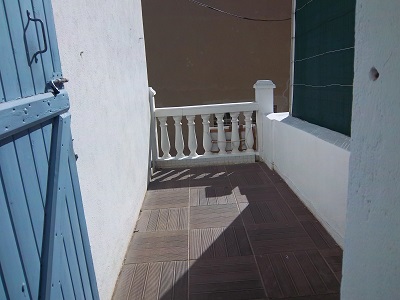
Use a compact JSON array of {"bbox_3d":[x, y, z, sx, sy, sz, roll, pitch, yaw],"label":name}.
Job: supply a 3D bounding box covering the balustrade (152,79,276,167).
[{"bbox_3d":[0.160,-0.338,4.348,1.683,1.072,0.244,-4,15,0],"label":"balustrade"}]

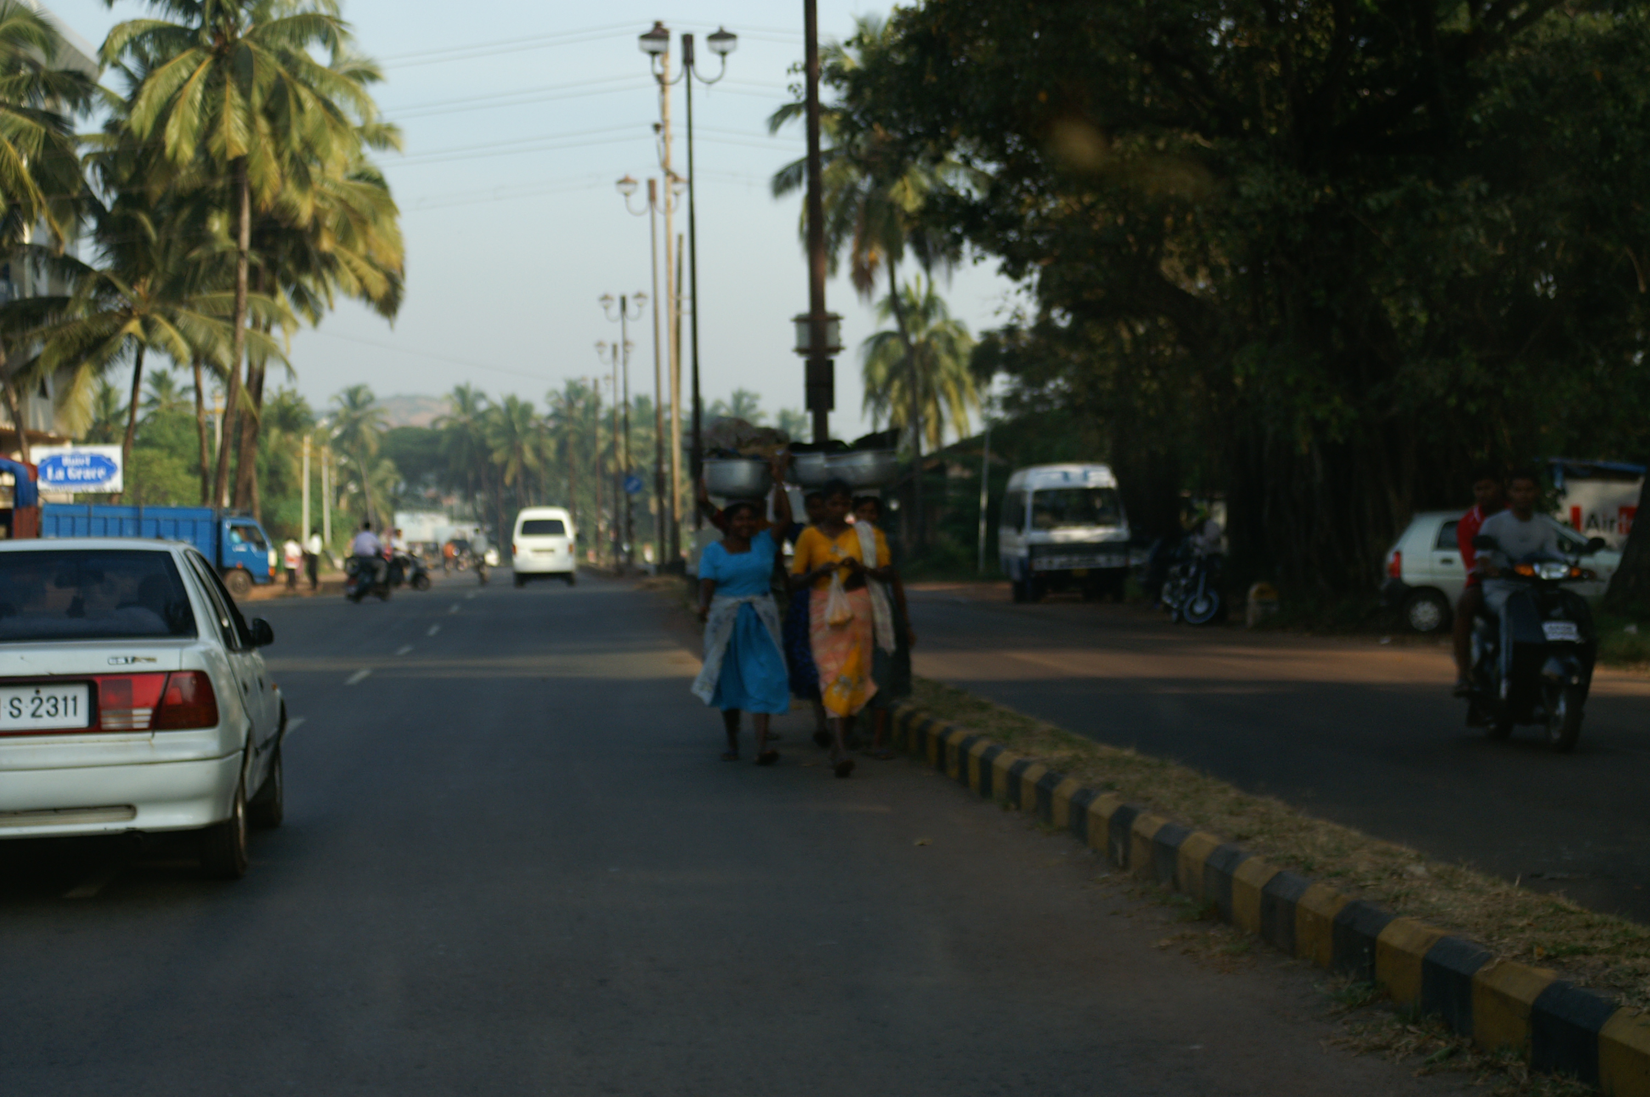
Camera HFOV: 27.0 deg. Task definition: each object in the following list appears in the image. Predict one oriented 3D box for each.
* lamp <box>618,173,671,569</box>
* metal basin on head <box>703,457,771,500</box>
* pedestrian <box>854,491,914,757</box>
[{"bbox_3d":[-4.001,-4.216,82.000,1.650,9.400,0.500,-1,0,-5],"label":"lamp"},{"bbox_3d":[-0.500,-0.400,19.750,0.400,0.235,0.400,-1,0,0],"label":"metal basin on head"},{"bbox_3d":[0.331,0.457,20.300,0.440,1.550,0.380,-1,0,-5],"label":"pedestrian"}]

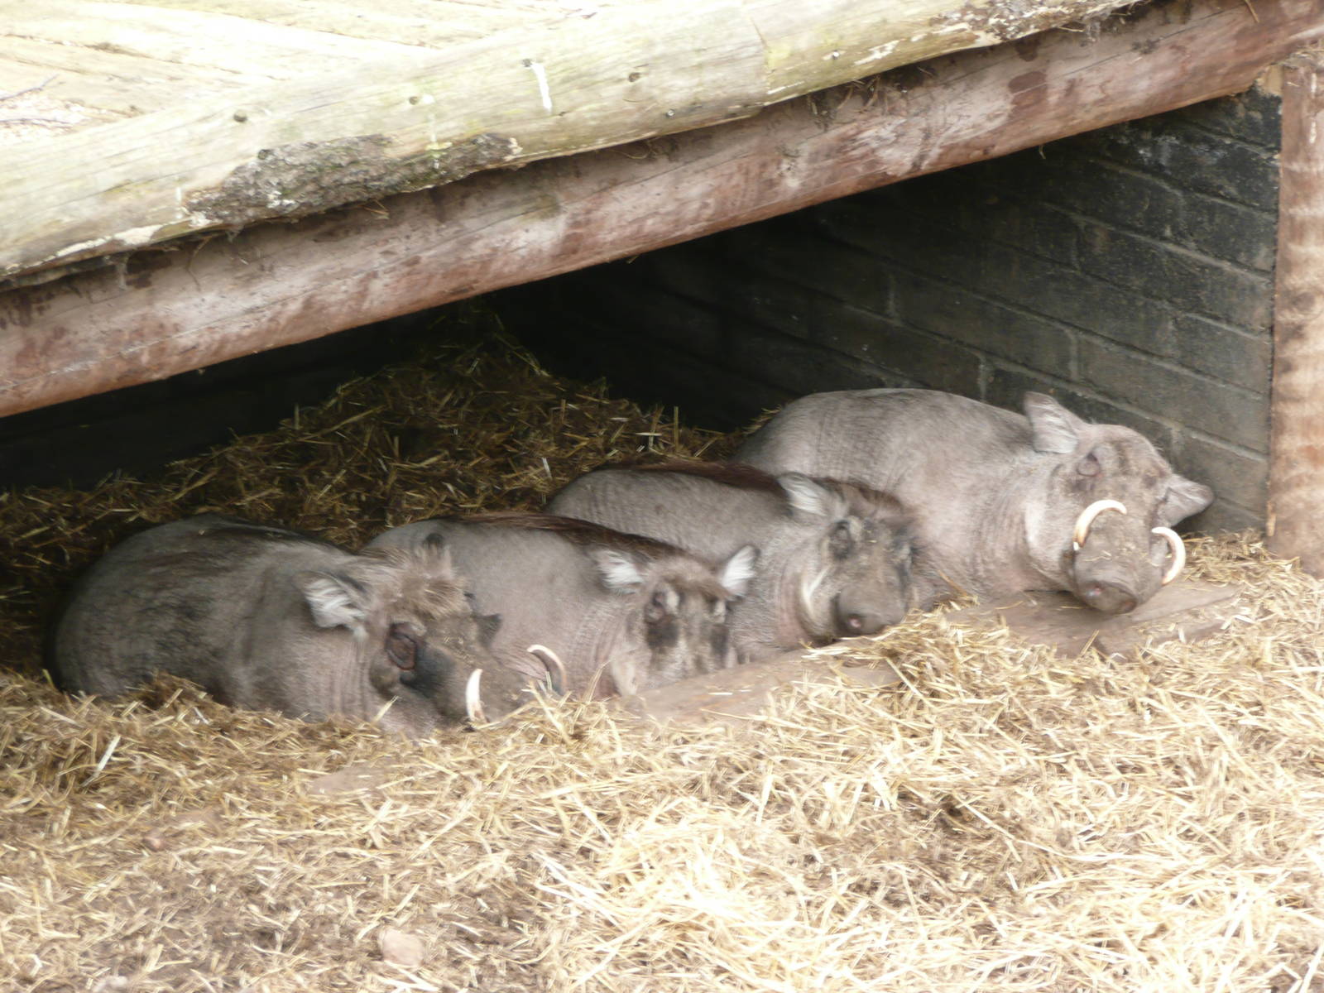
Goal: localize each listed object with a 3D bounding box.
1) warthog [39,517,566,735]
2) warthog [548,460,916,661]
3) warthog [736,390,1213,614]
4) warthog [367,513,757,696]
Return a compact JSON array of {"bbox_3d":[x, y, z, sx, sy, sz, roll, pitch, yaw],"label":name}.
[{"bbox_3d":[-0.632,0.226,9.400,0.970,0.350,0.400,12,21,34],"label":"warthog"},{"bbox_3d":[0.121,0.121,9.750,0.380,0.340,0.920,-16,23,-42],"label":"warthog"},{"bbox_3d":[0.571,0.013,10.000,1.040,0.380,0.420,14,22,38],"label":"warthog"},{"bbox_3d":[-0.190,0.199,9.550,0.920,0.340,0.380,16,23,43],"label":"warthog"}]

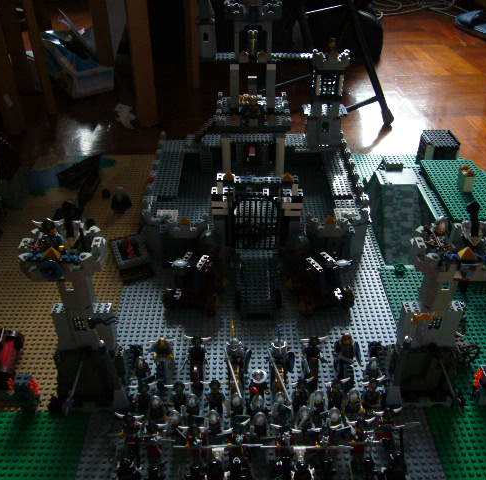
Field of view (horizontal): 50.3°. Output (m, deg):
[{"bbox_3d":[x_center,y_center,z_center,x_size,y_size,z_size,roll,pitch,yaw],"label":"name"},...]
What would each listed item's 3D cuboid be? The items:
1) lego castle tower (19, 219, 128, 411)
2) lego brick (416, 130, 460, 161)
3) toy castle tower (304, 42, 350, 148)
[{"bbox_3d":[-0.178,0.088,0.565,0.092,0.208,0.078,-1,35,0],"label":"lego castle tower"},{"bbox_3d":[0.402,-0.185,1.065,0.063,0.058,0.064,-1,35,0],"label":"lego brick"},{"bbox_3d":[0.149,-0.261,0.934,0.072,0.186,0.064,-1,35,0],"label":"toy castle tower"}]

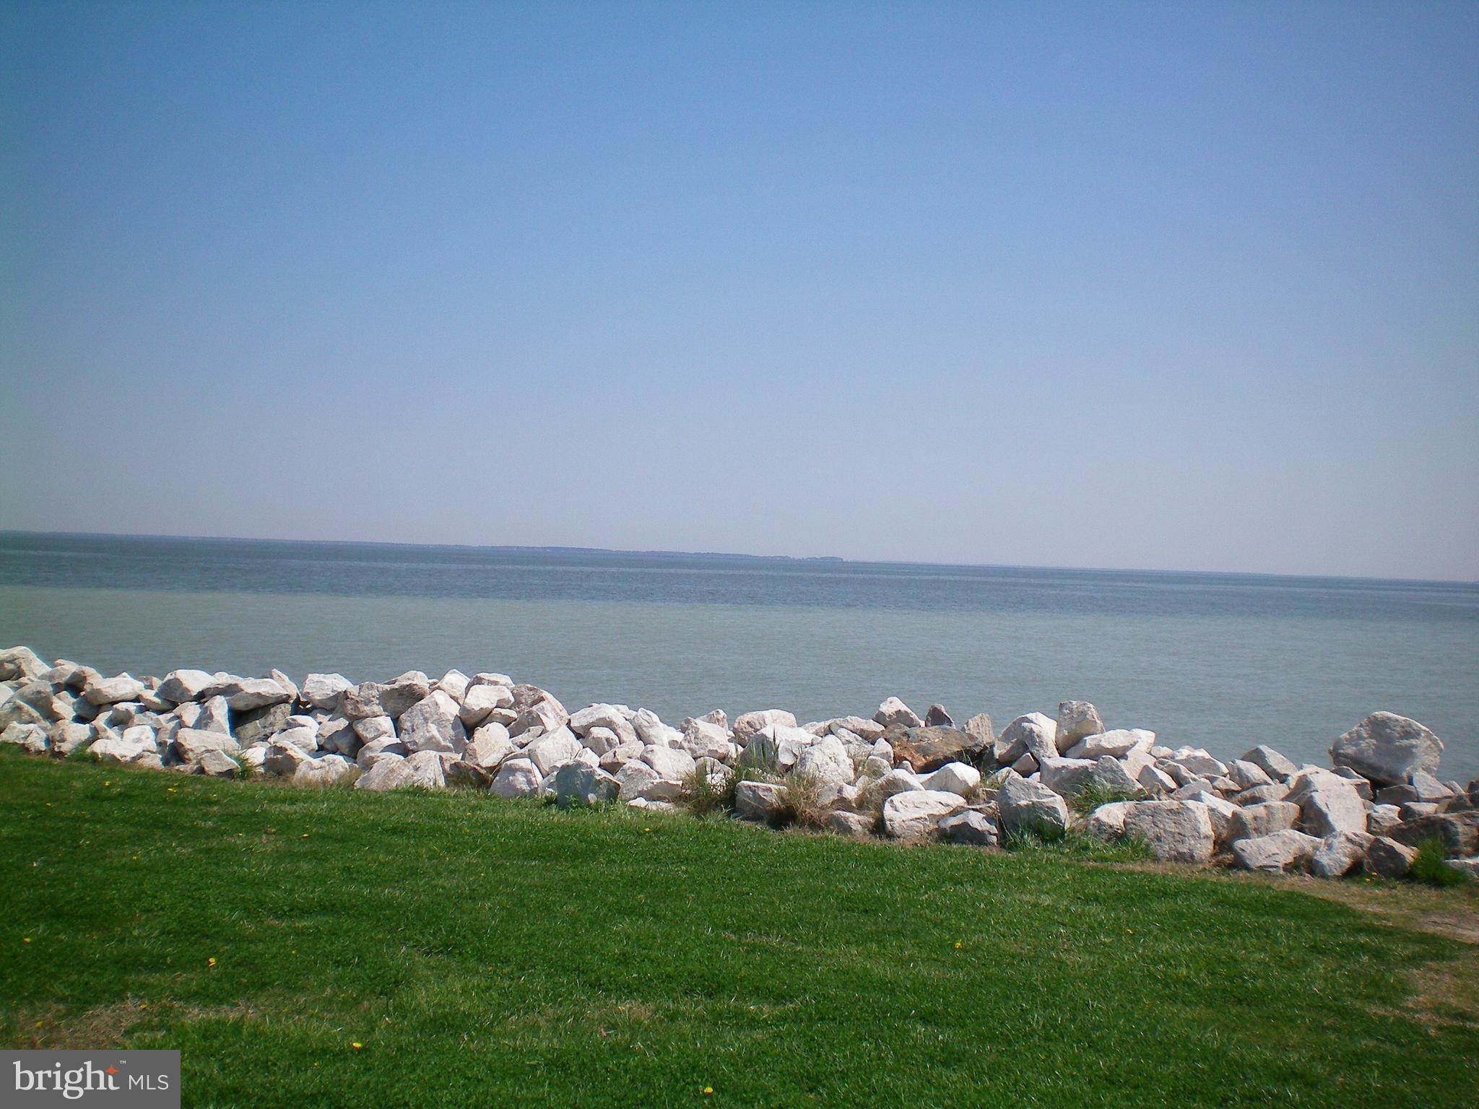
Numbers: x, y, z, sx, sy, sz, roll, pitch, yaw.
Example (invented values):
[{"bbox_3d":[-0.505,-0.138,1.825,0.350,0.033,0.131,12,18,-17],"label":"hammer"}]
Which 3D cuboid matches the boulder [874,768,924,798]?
[{"bbox_3d":[0.983,1.406,9.900,0.321,0.209,0.310,2,0,6],"label":"boulder"}]

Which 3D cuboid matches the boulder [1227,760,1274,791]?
[{"bbox_3d":[3.114,1.346,9.900,0.286,0.188,0.320,2,0,18],"label":"boulder"}]

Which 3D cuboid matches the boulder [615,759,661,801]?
[{"bbox_3d":[-0.638,1.429,10.300,0.298,0.269,0.300,2,0,-3],"label":"boulder"}]

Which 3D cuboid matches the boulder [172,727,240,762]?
[{"bbox_3d":[-4.036,1.462,12.300,0.506,0.280,0.430,2,0,0],"label":"boulder"}]

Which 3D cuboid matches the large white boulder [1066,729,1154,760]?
[{"bbox_3d":[2.418,1.245,10.600,0.567,0.216,0.400,2,0,13],"label":"large white boulder"}]

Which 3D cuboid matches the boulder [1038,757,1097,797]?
[{"bbox_3d":[2.032,1.381,10.000,0.380,0.275,0.360,2,0,12],"label":"boulder"}]

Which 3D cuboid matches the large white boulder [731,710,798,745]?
[{"bbox_3d":[0.187,1.320,12.200,0.477,0.295,0.405,2,0,0],"label":"large white boulder"}]

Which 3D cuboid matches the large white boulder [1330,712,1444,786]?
[{"bbox_3d":[4.268,1.287,10.700,0.734,0.487,0.600,2,0,22],"label":"large white boulder"}]

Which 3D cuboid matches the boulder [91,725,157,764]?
[{"bbox_3d":[-4.762,1.468,12.577,0.495,0.289,0.380,2,0,-21],"label":"boulder"}]

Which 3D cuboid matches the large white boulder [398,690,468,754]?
[{"bbox_3d":[-2.383,1.301,12.610,0.522,0.484,0.450,2,0,-11],"label":"large white boulder"}]

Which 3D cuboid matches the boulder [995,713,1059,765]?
[{"bbox_3d":[2.056,1.317,11.600,0.445,0.352,0.378,2,0,0],"label":"boulder"}]

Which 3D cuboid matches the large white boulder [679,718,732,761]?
[{"bbox_3d":[-0.251,1.364,11.978,0.380,0.309,0.380,2,0,-1],"label":"large white boulder"}]

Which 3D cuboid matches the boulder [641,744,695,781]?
[{"bbox_3d":[-0.525,1.533,11.900,0.390,0.288,0.332,2,0,0],"label":"boulder"}]

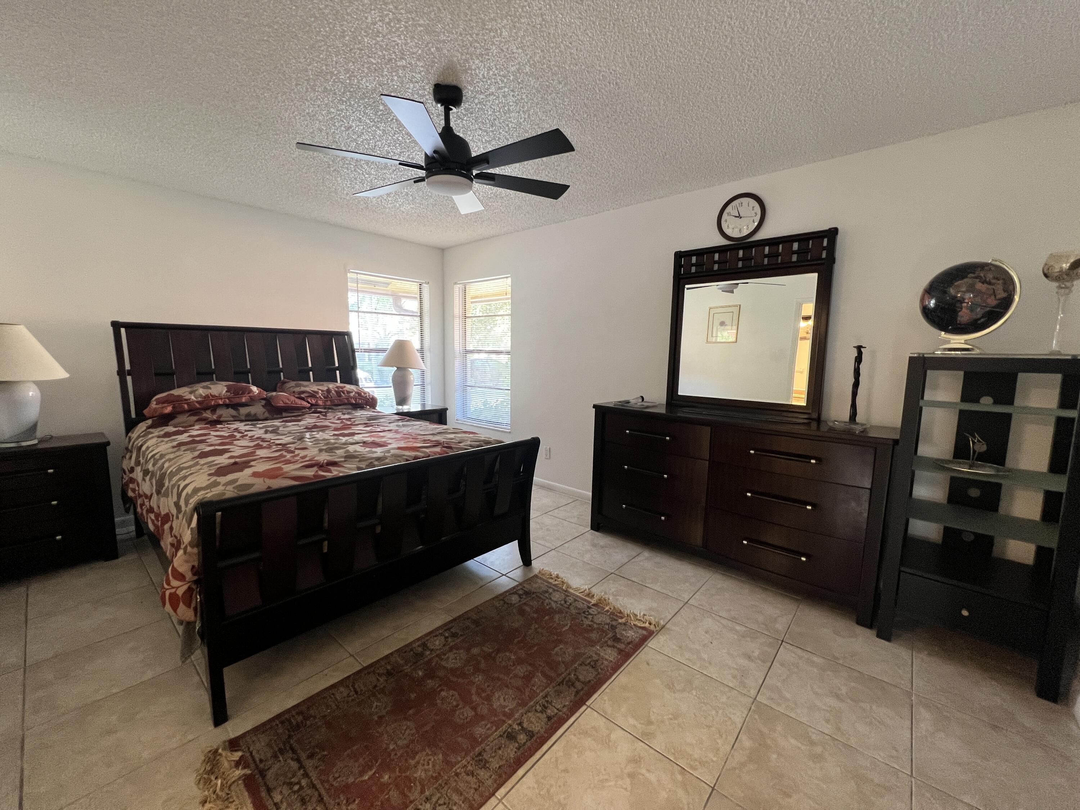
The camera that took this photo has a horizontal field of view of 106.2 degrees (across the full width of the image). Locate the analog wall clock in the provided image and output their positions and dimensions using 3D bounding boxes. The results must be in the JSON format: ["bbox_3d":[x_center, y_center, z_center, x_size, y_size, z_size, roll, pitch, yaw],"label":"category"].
[{"bbox_3d":[1.360,-1.278,2.759,0.315,0.315,0.040,7,9,38],"label":"analog wall clock"}]

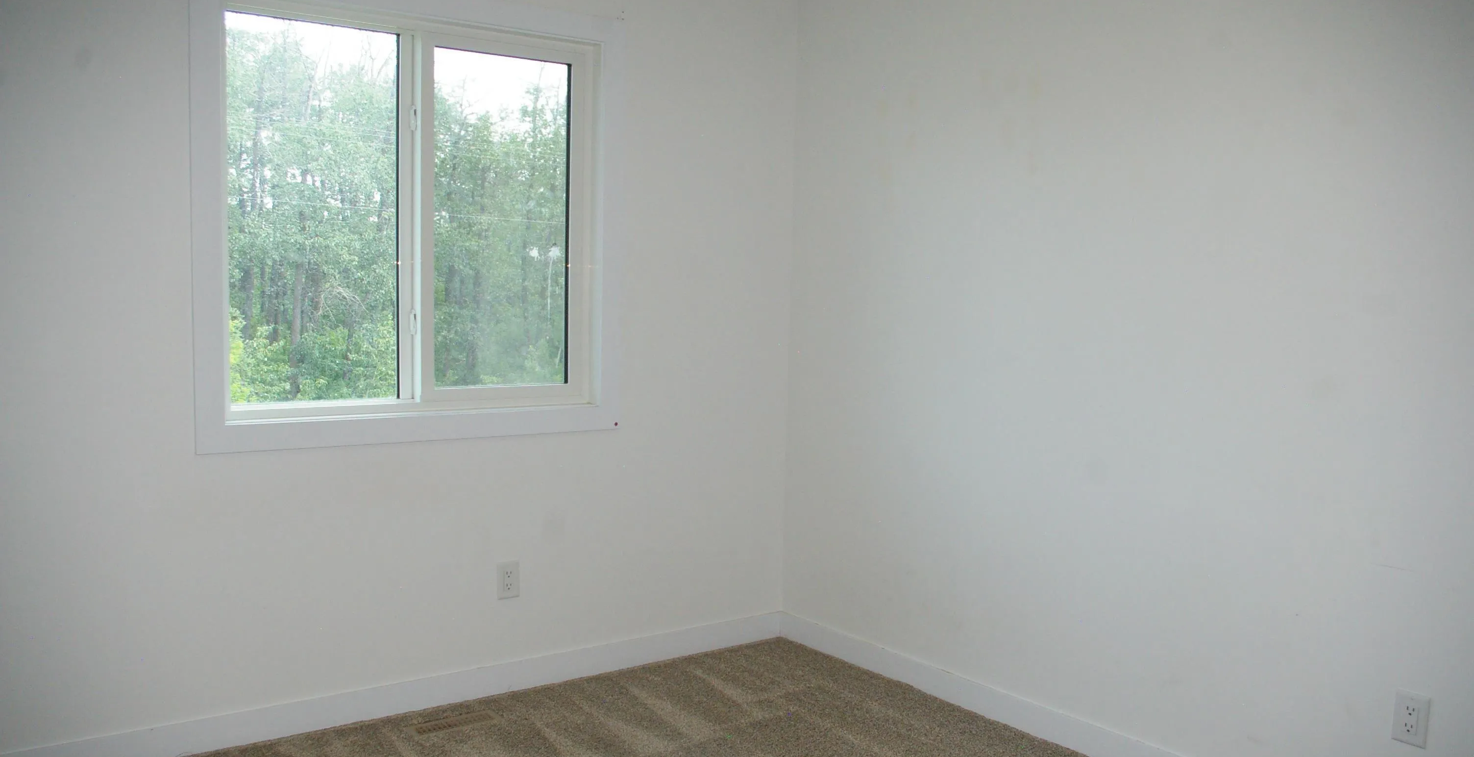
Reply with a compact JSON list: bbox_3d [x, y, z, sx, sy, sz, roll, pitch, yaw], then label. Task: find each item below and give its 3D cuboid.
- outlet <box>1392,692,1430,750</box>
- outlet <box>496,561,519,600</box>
[{"bbox_3d":[1.494,0.753,2.445,0.012,0.116,0.071,-2,5,-39],"label":"outlet"},{"bbox_3d":[-0.718,0.636,3.476,0.071,0.116,0.012,-1,5,-34],"label":"outlet"}]

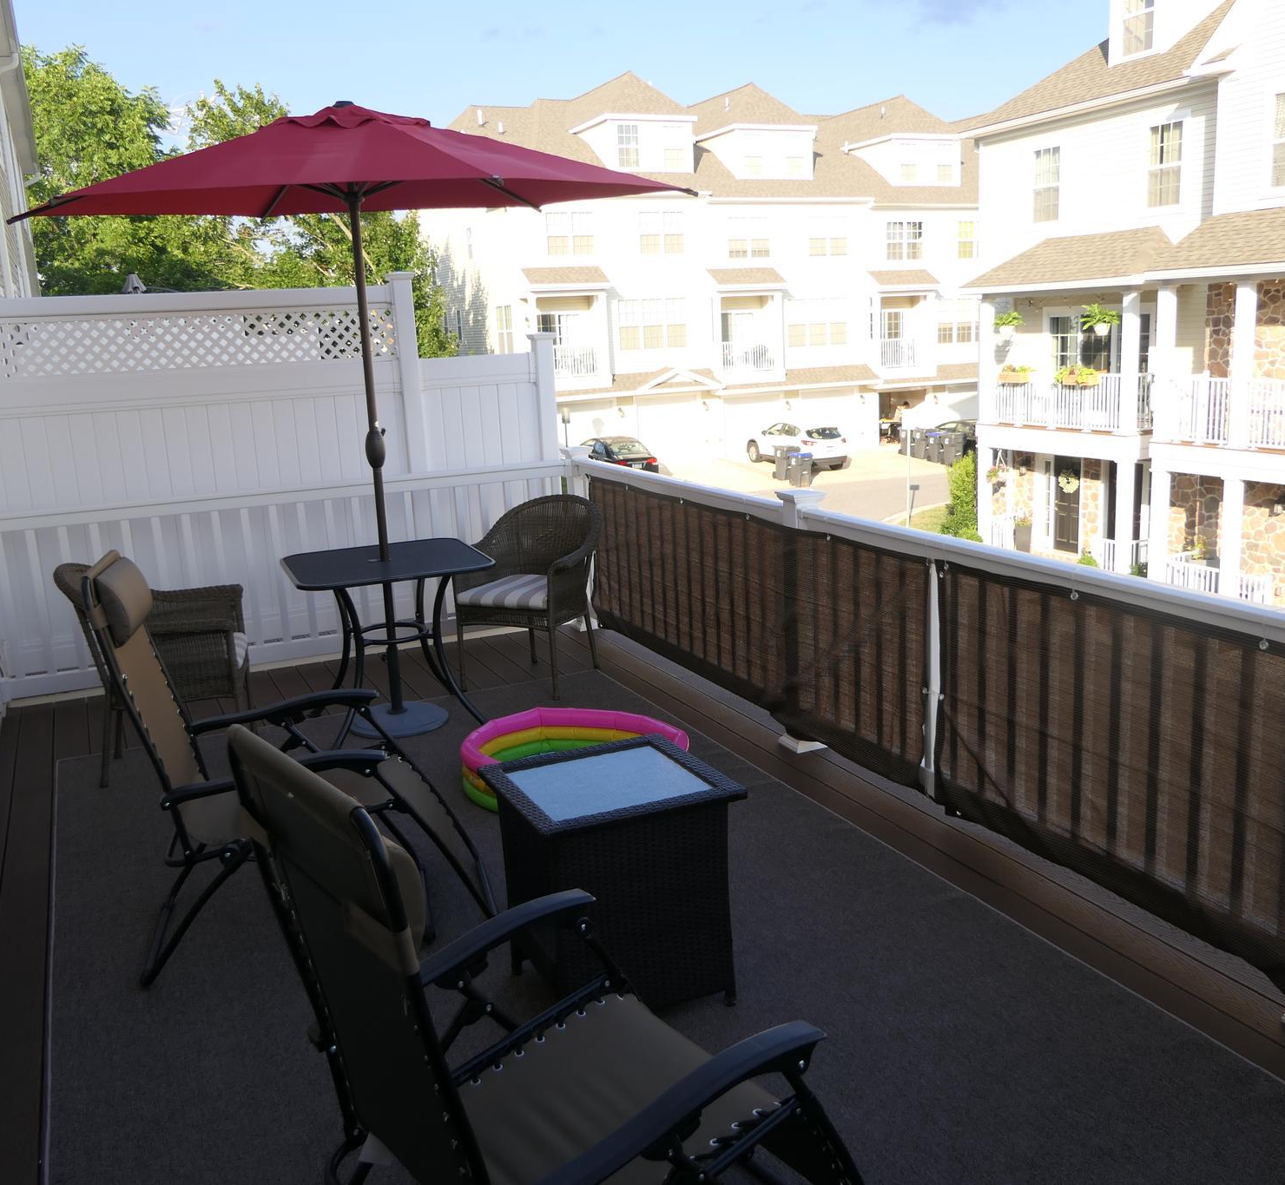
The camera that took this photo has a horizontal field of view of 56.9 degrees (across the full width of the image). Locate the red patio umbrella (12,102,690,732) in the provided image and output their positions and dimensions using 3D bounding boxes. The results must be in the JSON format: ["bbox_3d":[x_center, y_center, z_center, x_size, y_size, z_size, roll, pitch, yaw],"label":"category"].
[{"bbox_3d":[-1.119,-0.664,4.935,2.680,2.600,2.500,-3,13,-2],"label":"red patio umbrella"}]

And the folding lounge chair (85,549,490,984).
[{"bbox_3d":[-0.977,0.395,3.500,0.990,1.150,0.680,-5,13,-10],"label":"folding lounge chair"}]

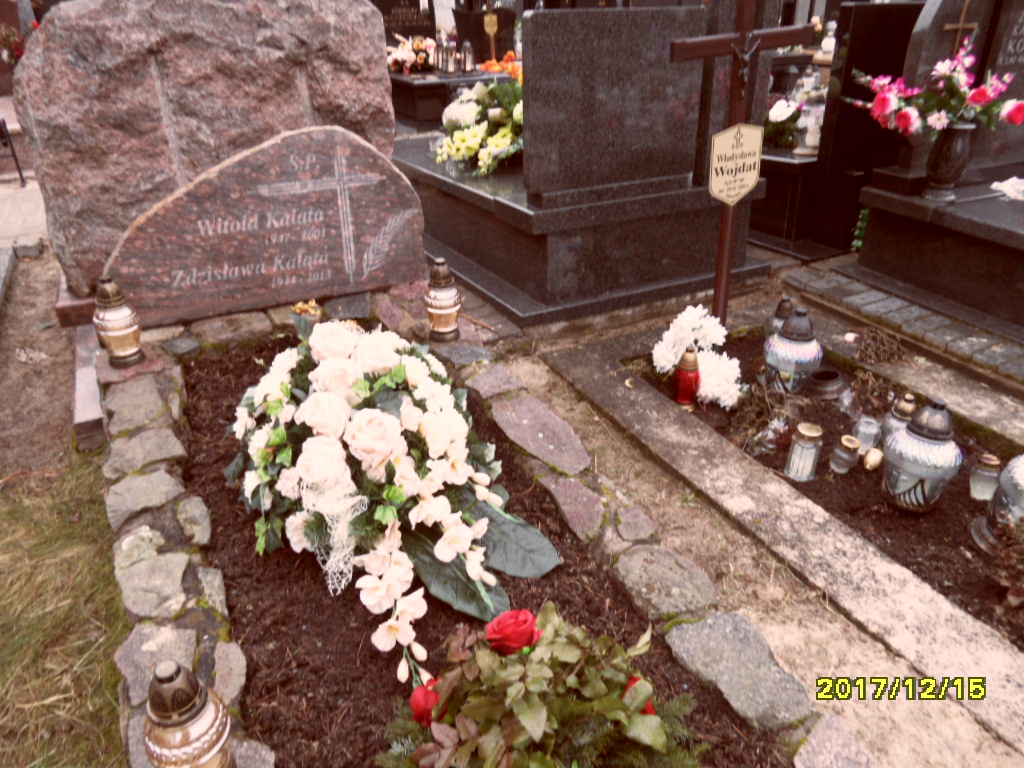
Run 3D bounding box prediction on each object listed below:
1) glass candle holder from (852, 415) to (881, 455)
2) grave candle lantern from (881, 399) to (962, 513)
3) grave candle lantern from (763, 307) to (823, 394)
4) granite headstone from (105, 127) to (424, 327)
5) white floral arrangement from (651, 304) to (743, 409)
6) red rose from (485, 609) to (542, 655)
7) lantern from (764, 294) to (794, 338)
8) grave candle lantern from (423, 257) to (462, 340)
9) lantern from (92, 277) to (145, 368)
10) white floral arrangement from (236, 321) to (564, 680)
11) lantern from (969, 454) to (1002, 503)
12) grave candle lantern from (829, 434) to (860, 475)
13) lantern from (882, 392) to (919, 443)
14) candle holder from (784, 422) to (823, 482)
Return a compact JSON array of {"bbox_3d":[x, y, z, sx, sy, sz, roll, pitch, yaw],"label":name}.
[{"bbox_3d":[0.930,0.129,1.846,0.065,0.095,0.065,-14,28,-22],"label":"glass candle holder"},{"bbox_3d":[0.936,0.159,1.572,0.157,0.277,0.157,-14,28,-22],"label":"grave candle lantern"},{"bbox_3d":[0.856,-0.104,2.130,0.160,0.275,0.160,-14,28,-22],"label":"grave candle lantern"},{"bbox_3d":[-1.067,-0.691,3.061,1.360,0.730,0.100,-13,26,-19],"label":"granite headstone"},{"bbox_3d":[0.613,-0.091,2.360,0.300,0.270,0.260,-13,26,-19],"label":"white floral arrangement"},{"bbox_3d":[0.002,0.377,1.080,0.085,0.070,0.085,-3,25,1],"label":"red rose"},{"bbox_3d":[1.035,-0.241,2.708,0.100,0.220,0.100,-13,26,-19],"label":"lantern"},{"bbox_3d":[-0.260,-0.312,2.568,0.132,0.293,0.132,-2,26,1],"label":"grave candle lantern"},{"bbox_3d":[-1.355,-0.210,2.406,0.138,0.300,0.138,-14,28,-22],"label":"lantern"},{"bbox_3d":[-0.392,0.159,1.775,0.660,0.360,1.150,-13,26,-19],"label":"white floral arrangement"},{"bbox_3d":[1.188,0.235,1.774,0.080,0.115,0.080,-13,26,-19],"label":"lantern"},{"bbox_3d":[0.903,0.188,1.931,0.075,0.105,0.075,-6,24,-21],"label":"grave candle lantern"},{"bbox_3d":[0.995,0.103,1.808,0.090,0.170,0.090,-14,28,-22],"label":"lantern"},{"bbox_3d":[0.776,0.181,1.896,0.087,0.160,0.087,-13,26,-19],"label":"candle holder"}]

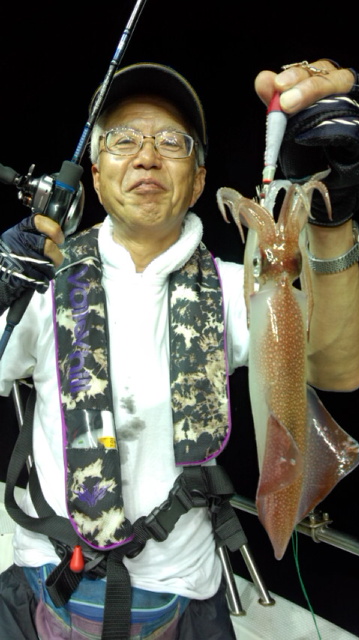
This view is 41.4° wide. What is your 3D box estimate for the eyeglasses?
[{"bbox_3d":[-0.048,-0.252,0.757,0.140,0.043,0.140,4,-4,-3],"label":"eyeglasses"}]

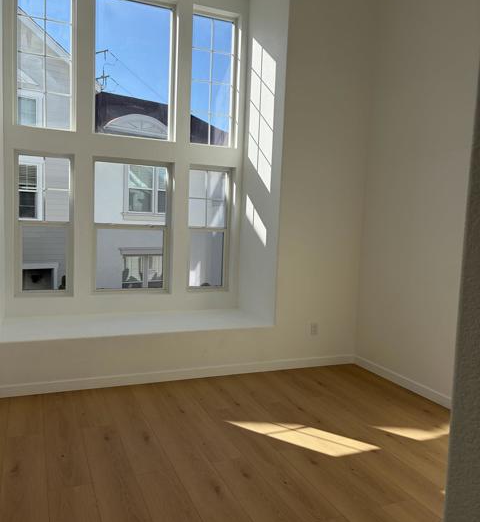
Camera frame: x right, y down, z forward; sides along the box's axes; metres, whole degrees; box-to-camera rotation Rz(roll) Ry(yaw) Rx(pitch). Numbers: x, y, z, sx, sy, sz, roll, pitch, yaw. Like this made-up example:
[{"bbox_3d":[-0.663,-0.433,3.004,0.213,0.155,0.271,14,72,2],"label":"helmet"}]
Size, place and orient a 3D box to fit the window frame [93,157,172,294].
[{"bbox_3d":[-1.158,-0.359,5.200,0.850,1.428,0.110,0,5,-23],"label":"window frame"}]

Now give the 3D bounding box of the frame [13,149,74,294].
[{"bbox_3d":[-1.967,-0.361,4.851,0.551,1.436,0.110,0,5,-23],"label":"frame"}]

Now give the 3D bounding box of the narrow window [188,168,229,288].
[{"bbox_3d":[-0.374,-0.360,5.576,0.488,1.385,0.100,0,5,-23],"label":"narrow window"}]

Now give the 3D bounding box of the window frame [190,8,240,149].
[{"bbox_3d":[-0.291,-2.034,5.413,0.552,1.474,0.110,0,5,-23],"label":"window frame"}]

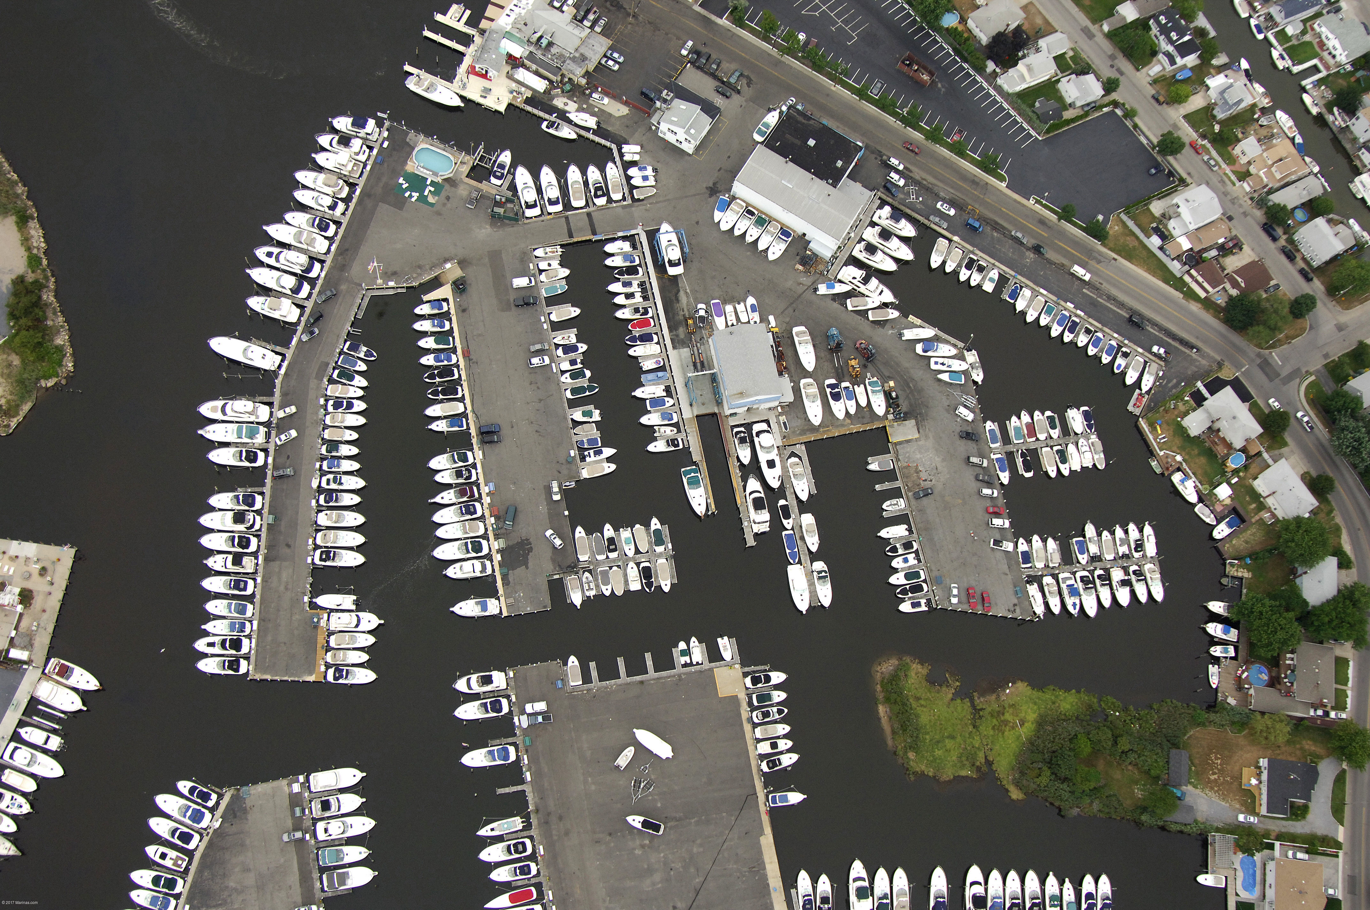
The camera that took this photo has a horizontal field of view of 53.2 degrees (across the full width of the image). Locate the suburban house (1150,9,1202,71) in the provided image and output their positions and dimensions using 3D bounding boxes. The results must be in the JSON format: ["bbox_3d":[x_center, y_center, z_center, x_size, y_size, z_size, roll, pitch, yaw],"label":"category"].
[{"bbox_3d":[135.500,-115.580,380.090,8.680,7.800,14.590,-26,77,-14],"label":"suburban house"}]

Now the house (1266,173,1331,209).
[{"bbox_3d":[164.550,-69.700,368.930,16.150,4.310,5.920,-24,76,-14],"label":"house"}]

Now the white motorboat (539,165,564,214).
[{"bbox_3d":[-33.545,-66.901,341.267,4.400,4.500,13.150,-11,72,-11],"label":"white motorboat"}]

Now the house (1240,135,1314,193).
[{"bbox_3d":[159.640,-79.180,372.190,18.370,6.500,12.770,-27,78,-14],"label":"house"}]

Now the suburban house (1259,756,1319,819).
[{"bbox_3d":[142.490,78.590,321.550,12.110,5.000,13.490,11,72,-3],"label":"suburban house"}]

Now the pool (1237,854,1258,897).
[{"bbox_3d":[130.420,97.660,317.540,4.360,1.600,8.550,10,72,-3],"label":"pool"}]

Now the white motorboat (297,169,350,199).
[{"bbox_3d":[-90.420,-68.430,341.160,13.950,4.900,3.960,19,72,0],"label":"white motorboat"}]

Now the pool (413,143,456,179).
[{"bbox_3d":[-62.353,-73.068,340.924,10.073,1.400,7.184,24,69,3],"label":"pool"}]

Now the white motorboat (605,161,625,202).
[{"bbox_3d":[-17.870,-69.520,346.330,3.410,2.810,11.010,-10,73,-10],"label":"white motorboat"}]

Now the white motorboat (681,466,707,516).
[{"bbox_3d":[2.430,9.030,328.490,4.240,3.300,12.890,-13,75,-10],"label":"white motorboat"}]

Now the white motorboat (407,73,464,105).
[{"bbox_3d":[-62.960,-92.916,347.575,16.285,4.200,4.800,29,69,4],"label":"white motorboat"}]

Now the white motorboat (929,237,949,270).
[{"bbox_3d":[65.070,-51.430,350.970,3.110,2.510,9.240,23,70,1],"label":"white motorboat"}]

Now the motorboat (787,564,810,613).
[{"bbox_3d":[26.700,31.140,317.690,3.910,3.210,11.810,-7,72,-10],"label":"motorboat"}]

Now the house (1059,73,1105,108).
[{"bbox_3d":[106.848,-99.256,368.896,9.737,5.000,8.131,-22,74,-14],"label":"house"}]

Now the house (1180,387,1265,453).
[{"bbox_3d":[136.790,-7.700,347.970,16.510,4.900,14.570,-30,78,-14],"label":"house"}]

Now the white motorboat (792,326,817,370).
[{"bbox_3d":[30.160,-26.200,341.720,4.240,3.700,12.680,-10,74,-9],"label":"white motorboat"}]

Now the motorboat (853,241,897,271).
[{"bbox_3d":[48.720,-50.160,347.800,11.600,3.710,3.810,27,70,2],"label":"motorboat"}]

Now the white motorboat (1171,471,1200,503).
[{"bbox_3d":[125.580,8.430,342.770,3.940,3.700,8.380,-30,78,-14],"label":"white motorboat"}]

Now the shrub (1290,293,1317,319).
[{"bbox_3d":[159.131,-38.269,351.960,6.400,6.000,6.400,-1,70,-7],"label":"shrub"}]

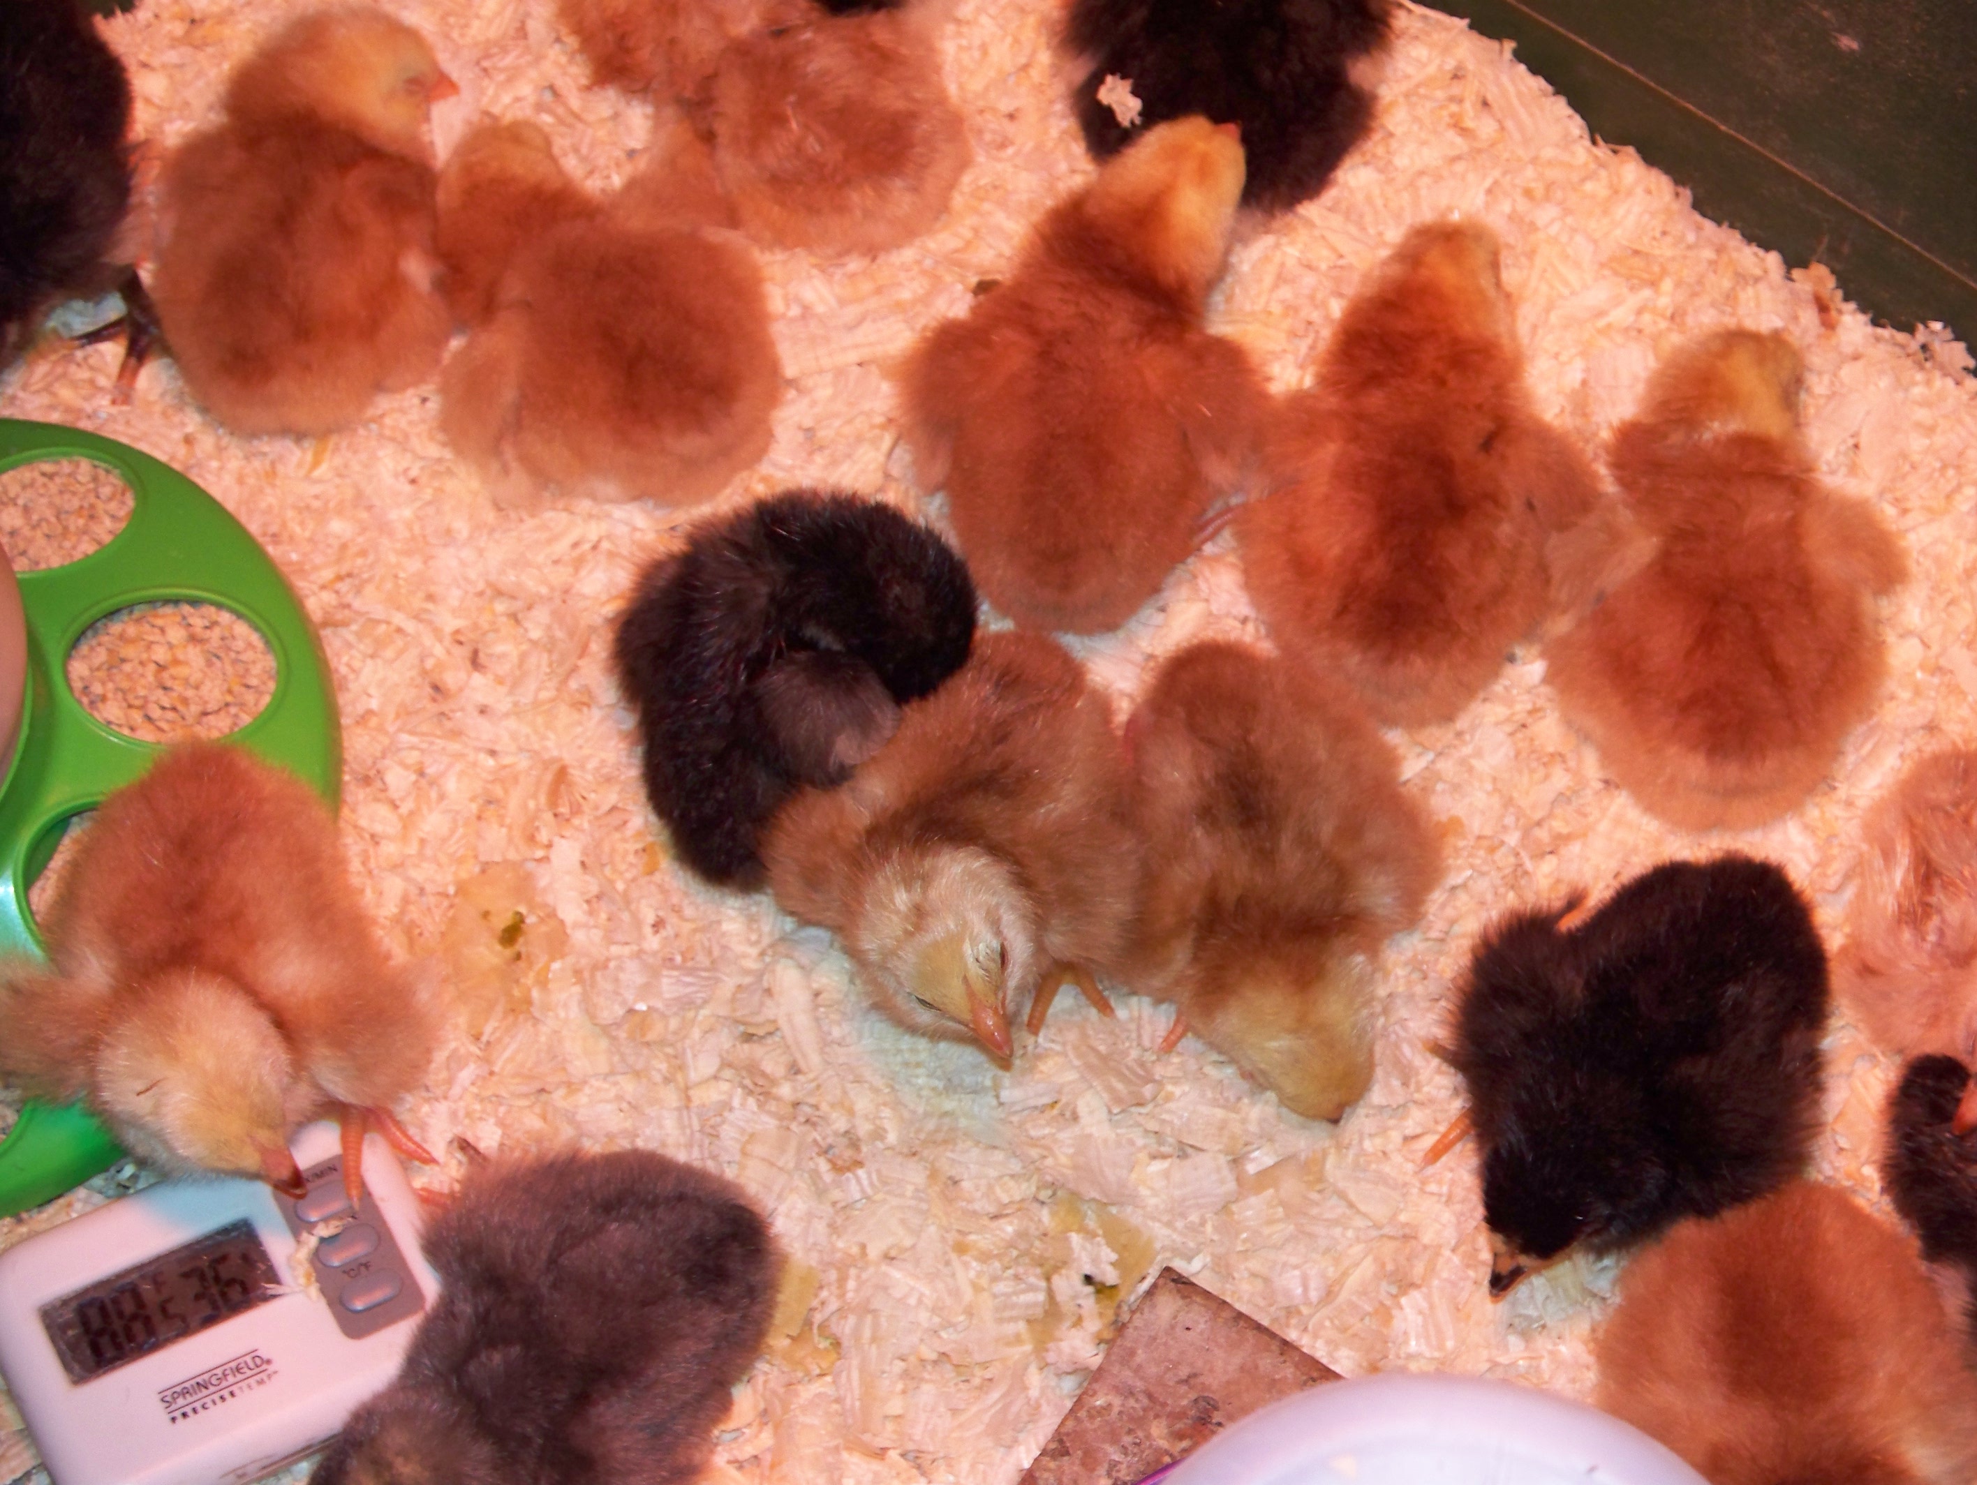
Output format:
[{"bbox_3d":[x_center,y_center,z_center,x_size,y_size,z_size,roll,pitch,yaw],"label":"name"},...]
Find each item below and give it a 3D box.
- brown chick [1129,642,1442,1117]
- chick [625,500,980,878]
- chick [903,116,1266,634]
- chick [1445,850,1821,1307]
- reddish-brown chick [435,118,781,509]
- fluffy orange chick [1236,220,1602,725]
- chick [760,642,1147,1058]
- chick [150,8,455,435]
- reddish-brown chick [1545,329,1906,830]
[{"bbox_3d":[0.050,0.023,0.784,0.055,0.055,0.085,-8,62,-2],"label":"brown chick"},{"bbox_3d":[-0.034,-0.010,0.805,0.063,0.056,0.074,3,62,3],"label":"chick"},{"bbox_3d":[0.018,-0.067,0.832,0.064,0.060,0.100,7,62,6],"label":"chick"},{"bbox_3d":[0.108,0.055,0.763,0.058,0.058,0.076,26,66,15],"label":"chick"},{"bbox_3d":[-0.070,-0.079,0.842,0.059,0.058,0.076,-25,64,-11],"label":"reddish-brown chick"},{"bbox_3d":[0.077,-0.049,0.822,0.064,0.057,0.096,9,62,7],"label":"fluffy orange chick"},{"bbox_3d":[-0.006,0.017,0.786,0.062,0.062,0.075,13,63,9],"label":"chick"},{"bbox_3d":[-0.127,-0.097,0.847,0.057,0.070,0.080,0,62,2],"label":"chick"},{"bbox_3d":[0.130,-0.029,0.809,0.063,0.057,0.093,6,62,5],"label":"reddish-brown chick"}]

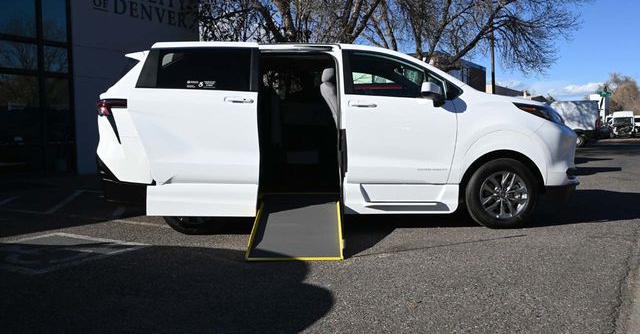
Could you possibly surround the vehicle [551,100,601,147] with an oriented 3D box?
[{"bbox_3d":[12.918,-2.507,31.940,5.600,2.550,2.050,1,4,23],"label":"vehicle"}]

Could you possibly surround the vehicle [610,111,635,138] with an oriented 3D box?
[{"bbox_3d":[28.279,-3.976,51.341,2.020,2.520,5.600,2,5,30],"label":"vehicle"}]

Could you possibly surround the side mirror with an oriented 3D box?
[{"bbox_3d":[1.095,-0.702,5.335,0.190,0.220,0.250,-1,4,0],"label":"side mirror"}]

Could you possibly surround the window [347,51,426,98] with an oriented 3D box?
[{"bbox_3d":[0.644,-0.923,5.470,0.765,0.430,0.120,-1,4,0],"label":"window"}]

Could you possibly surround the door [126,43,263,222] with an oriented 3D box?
[{"bbox_3d":[-1.206,-0.367,5.366,1.250,1.650,0.200,-1,4,0],"label":"door"}]

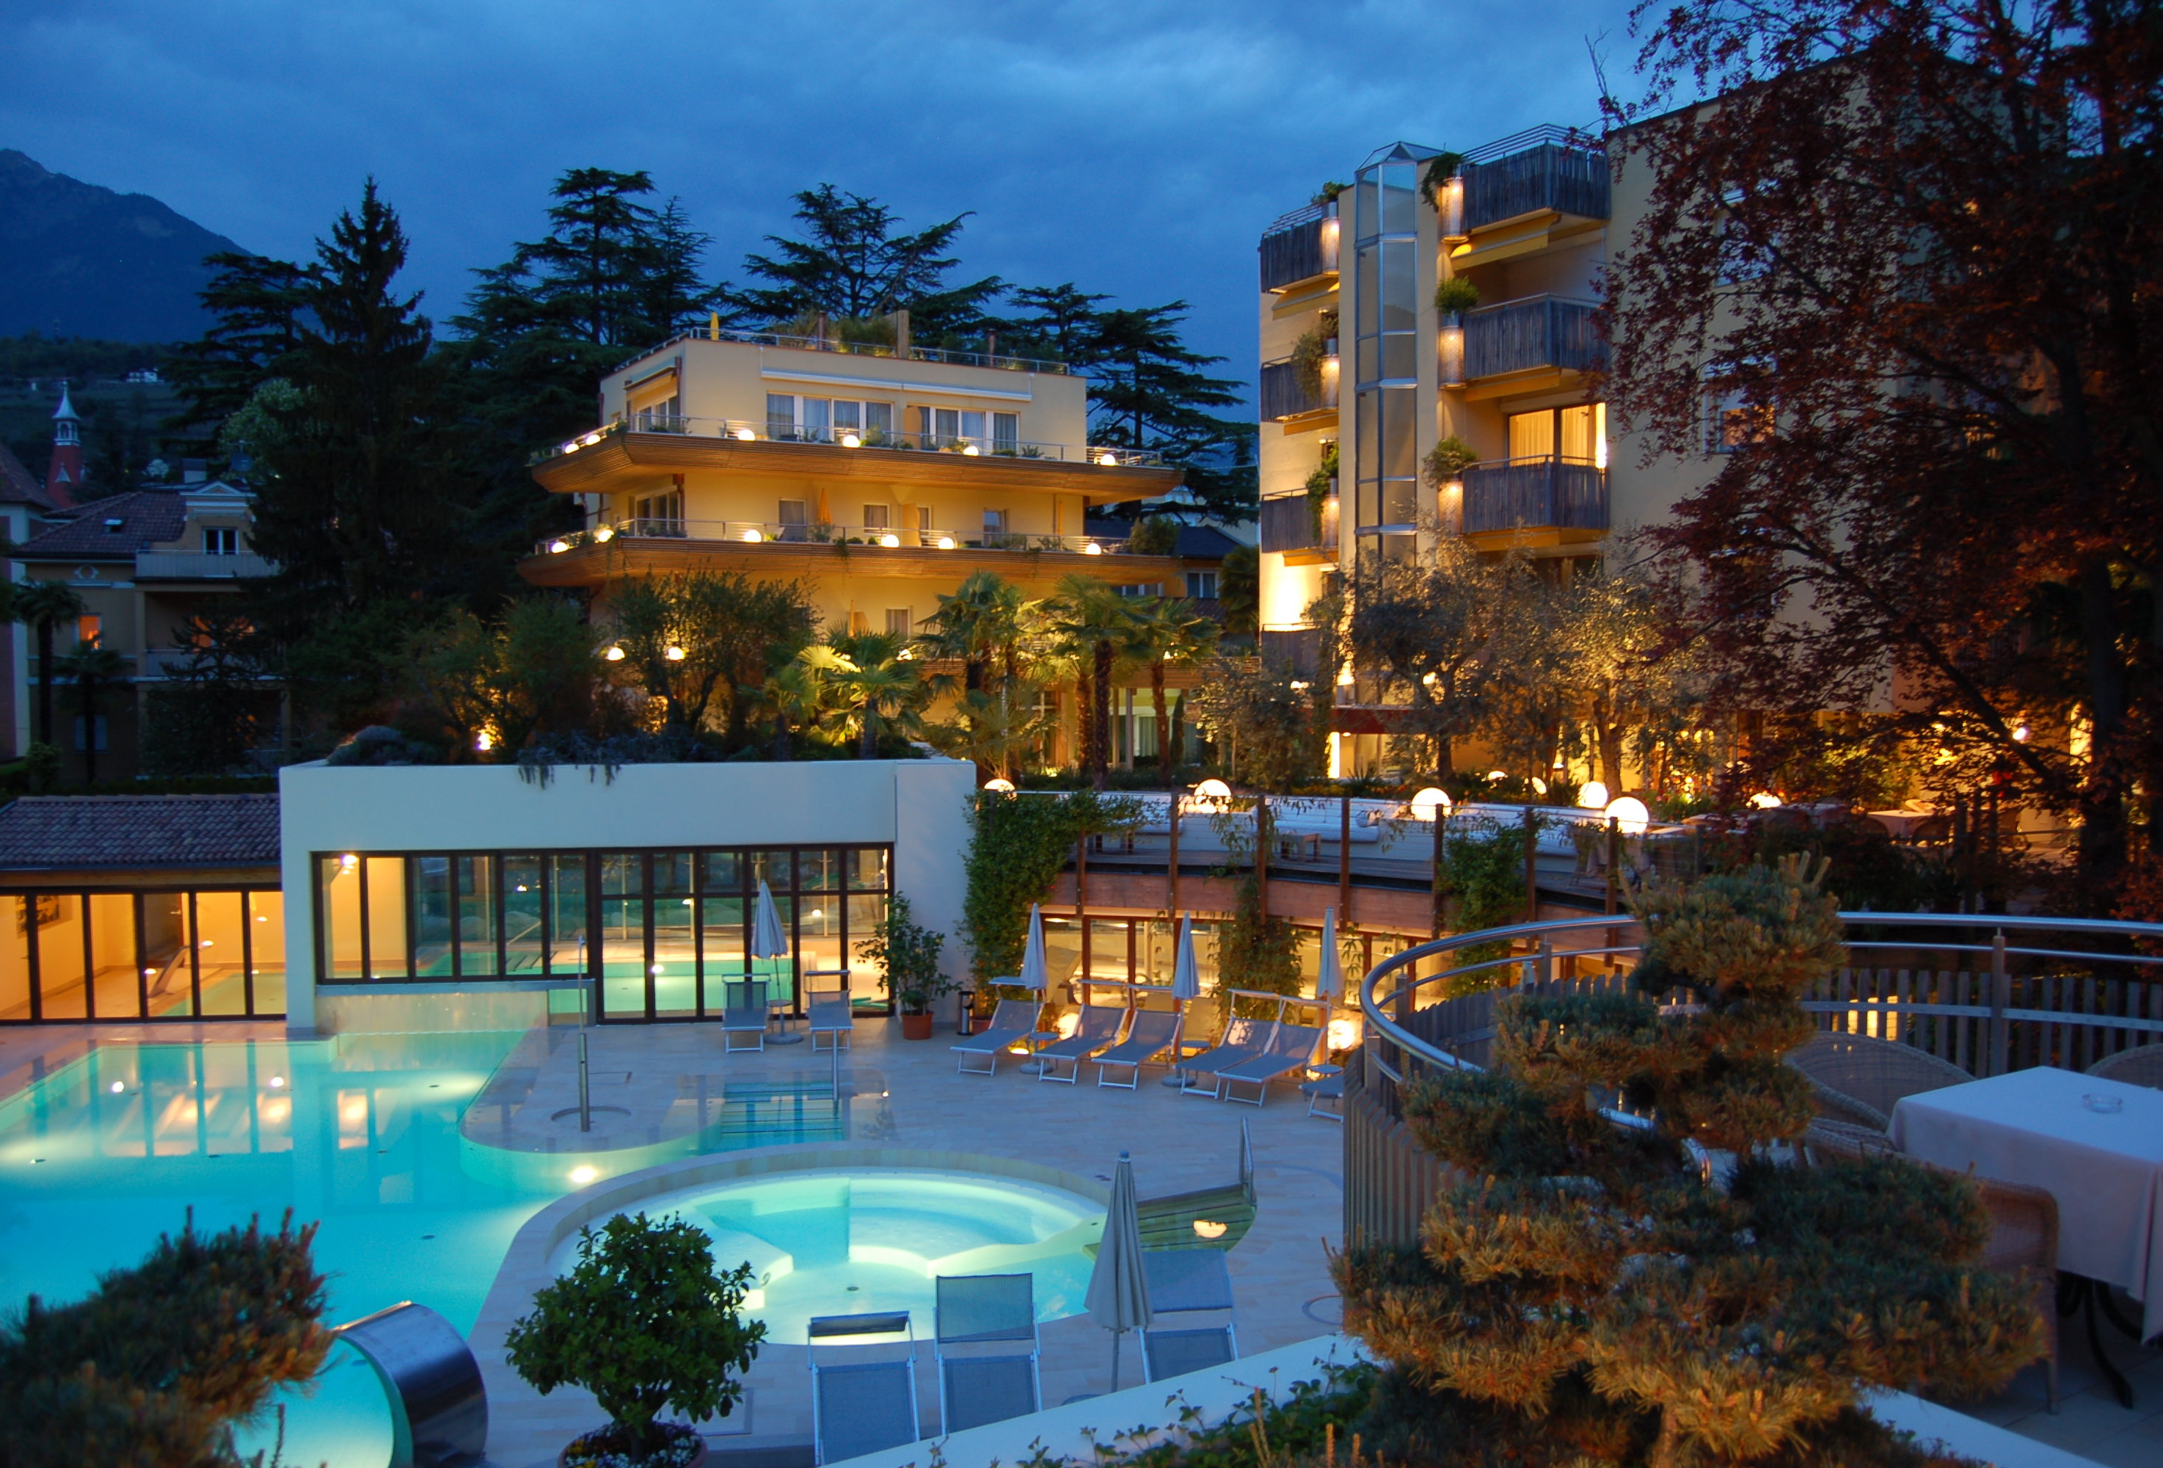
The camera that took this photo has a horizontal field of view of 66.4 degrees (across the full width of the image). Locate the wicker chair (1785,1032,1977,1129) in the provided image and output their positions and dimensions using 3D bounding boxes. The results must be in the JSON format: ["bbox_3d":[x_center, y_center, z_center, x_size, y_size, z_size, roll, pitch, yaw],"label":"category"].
[{"bbox_3d":[2.904,1.502,5.881,0.620,0.800,0.620,-2,3,-29],"label":"wicker chair"}]

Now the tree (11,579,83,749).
[{"bbox_3d":[-28.133,-1.528,45.116,1.800,5.300,1.800,-2,3,-32],"label":"tree"}]

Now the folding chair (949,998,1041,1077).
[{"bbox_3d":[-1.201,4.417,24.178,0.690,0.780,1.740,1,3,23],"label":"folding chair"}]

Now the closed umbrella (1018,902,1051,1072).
[{"bbox_3d":[-0.665,3.720,24.358,0.500,2.440,0.500,0,3,0],"label":"closed umbrella"}]

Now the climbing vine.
[{"bbox_3d":[-0.572,2.566,26.754,2.800,3.300,0.900,0,3,12],"label":"climbing vine"}]

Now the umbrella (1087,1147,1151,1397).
[{"bbox_3d":[0.268,4.294,12.090,0.500,2.460,0.500,0,3,0],"label":"umbrella"}]

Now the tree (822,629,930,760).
[{"bbox_3d":[-3.713,-0.547,30.057,1.850,2.600,1.850,0,3,0],"label":"tree"}]

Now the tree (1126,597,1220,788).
[{"bbox_3d":[1.930,-0.871,35.089,1.950,4.100,1.950,0,3,0],"label":"tree"}]

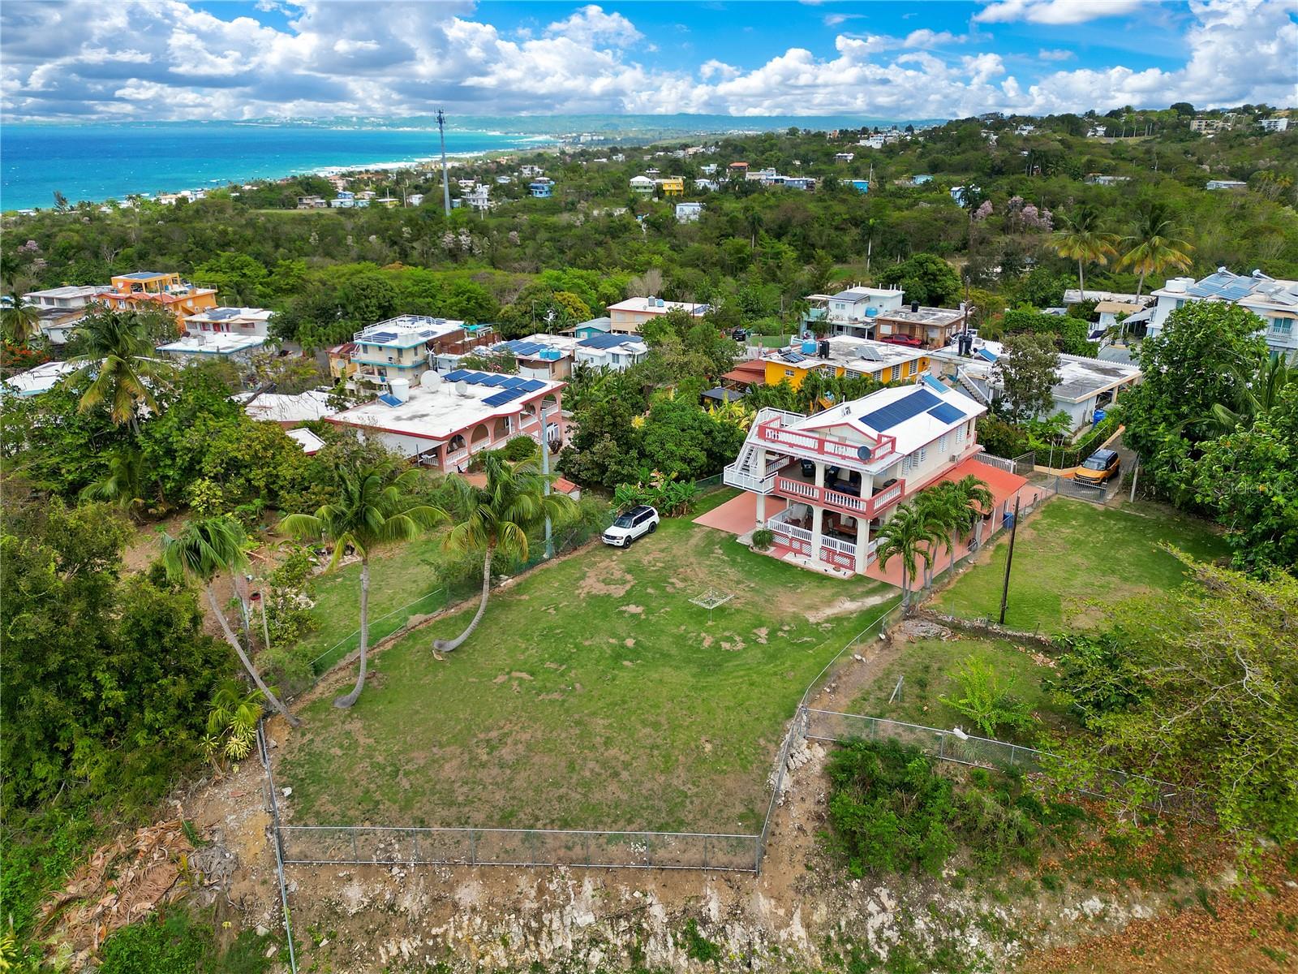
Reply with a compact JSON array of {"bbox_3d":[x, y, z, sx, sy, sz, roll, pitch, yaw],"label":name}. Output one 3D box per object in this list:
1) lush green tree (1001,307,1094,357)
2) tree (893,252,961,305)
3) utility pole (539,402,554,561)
[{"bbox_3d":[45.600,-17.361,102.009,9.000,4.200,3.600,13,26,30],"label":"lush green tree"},{"bbox_3d":[36.062,-25.621,116.999,9.200,8.800,9.000,7,23,16],"label":"tree"},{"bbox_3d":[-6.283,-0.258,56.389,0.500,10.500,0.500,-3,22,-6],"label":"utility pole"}]

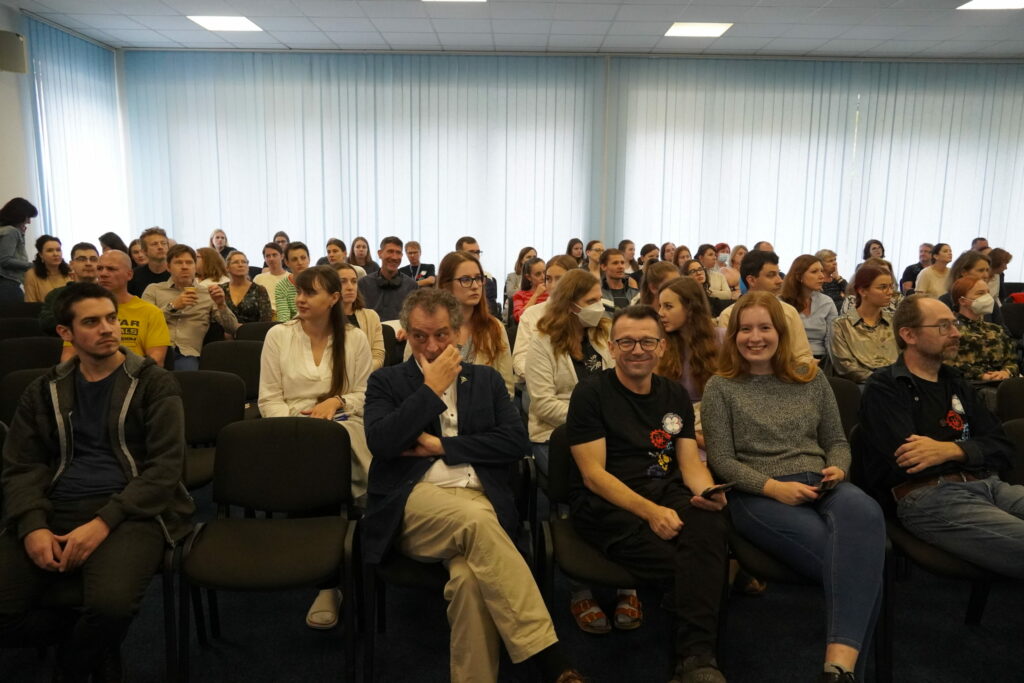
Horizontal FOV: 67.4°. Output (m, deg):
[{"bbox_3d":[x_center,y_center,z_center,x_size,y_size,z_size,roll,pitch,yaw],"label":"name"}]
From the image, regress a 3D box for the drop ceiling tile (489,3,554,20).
[{"bbox_3d":[0.095,-3.108,7.197,0.600,0.020,0.600,1,9,0],"label":"drop ceiling tile"}]

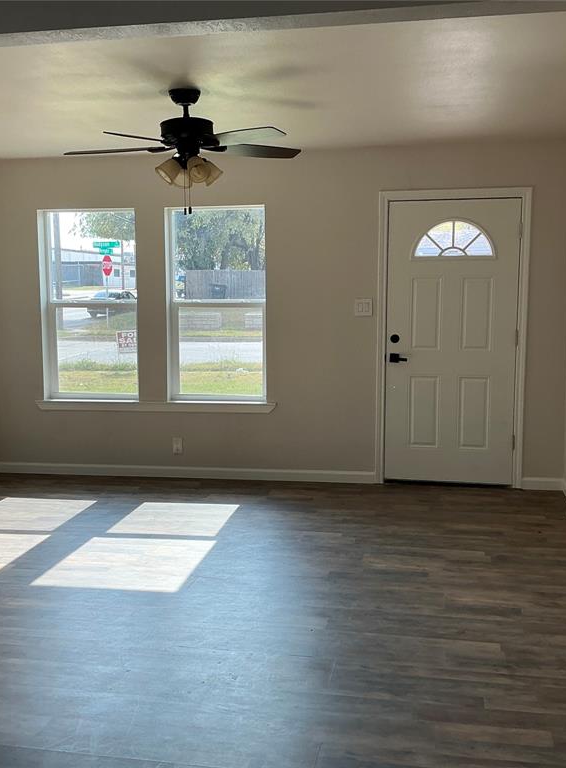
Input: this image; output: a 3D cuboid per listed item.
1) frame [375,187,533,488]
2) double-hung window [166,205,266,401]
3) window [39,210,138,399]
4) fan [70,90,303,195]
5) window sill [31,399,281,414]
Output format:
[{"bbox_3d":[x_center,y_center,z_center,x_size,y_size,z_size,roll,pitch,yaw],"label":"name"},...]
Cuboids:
[{"bbox_3d":[1.199,-0.307,5.904,1.034,2.103,0.124,1,7,11],"label":"frame"},{"bbox_3d":[-0.487,-0.588,6.242,0.767,1.462,0.109,1,7,11],"label":"double-hung window"},{"bbox_3d":[-1.477,-0.598,6.435,0.786,1.462,0.109,1,7,11],"label":"window"},{"bbox_3d":[-0.489,-1.238,4.226,1.309,0.516,1.309,1,7,11],"label":"fan"},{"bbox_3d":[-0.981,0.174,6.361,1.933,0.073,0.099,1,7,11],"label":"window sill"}]

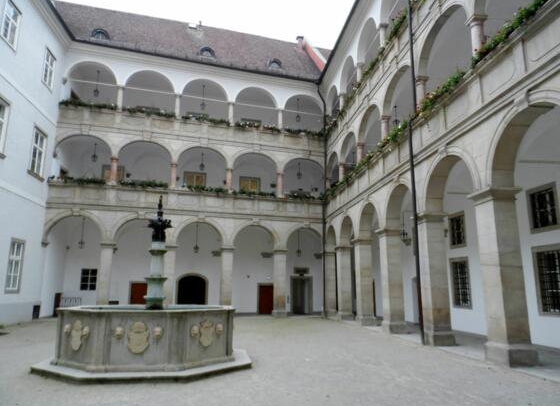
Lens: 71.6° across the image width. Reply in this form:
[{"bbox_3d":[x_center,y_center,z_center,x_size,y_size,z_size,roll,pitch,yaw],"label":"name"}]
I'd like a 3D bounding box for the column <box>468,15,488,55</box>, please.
[{"bbox_3d":[5.905,-4.592,11.527,0.468,1.726,0.468,3,-13,-8],"label":"column"}]

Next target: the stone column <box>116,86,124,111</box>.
[{"bbox_3d":[-10.383,-6.619,25.248,0.468,1.726,0.468,4,-13,-14],"label":"stone column"}]

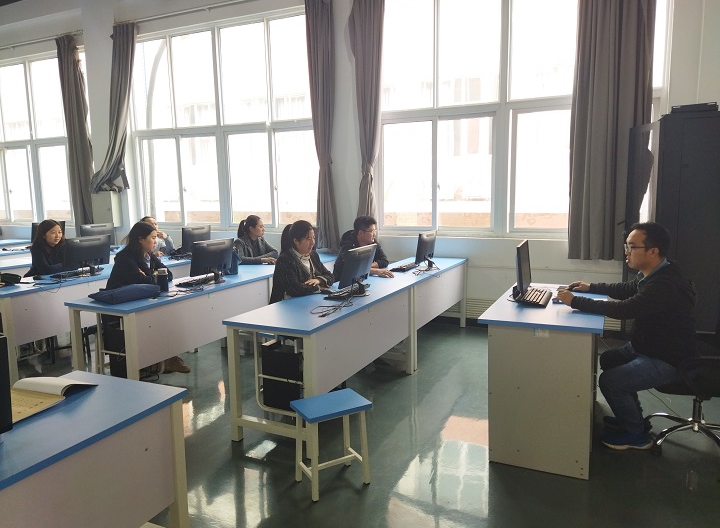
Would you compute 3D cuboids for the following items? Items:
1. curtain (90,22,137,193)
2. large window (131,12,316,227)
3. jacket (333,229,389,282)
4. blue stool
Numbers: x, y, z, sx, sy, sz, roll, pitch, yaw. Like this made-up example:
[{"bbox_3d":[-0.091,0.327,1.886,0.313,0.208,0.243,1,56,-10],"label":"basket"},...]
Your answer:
[{"bbox_3d":[-3.322,-2.057,7.516,0.850,2.130,0.280,2,9,26],"label":"curtain"},{"bbox_3d":[-1.854,-1.817,7.424,3.050,2.630,0.150,3,9,25],"label":"large window"},{"bbox_3d":[-0.018,0.006,5.129,0.520,0.640,0.540,4,9,31],"label":"jacket"},{"bbox_3d":[-0.147,0.923,2.891,0.355,0.430,0.245,-5,9,-29],"label":"blue stool"}]

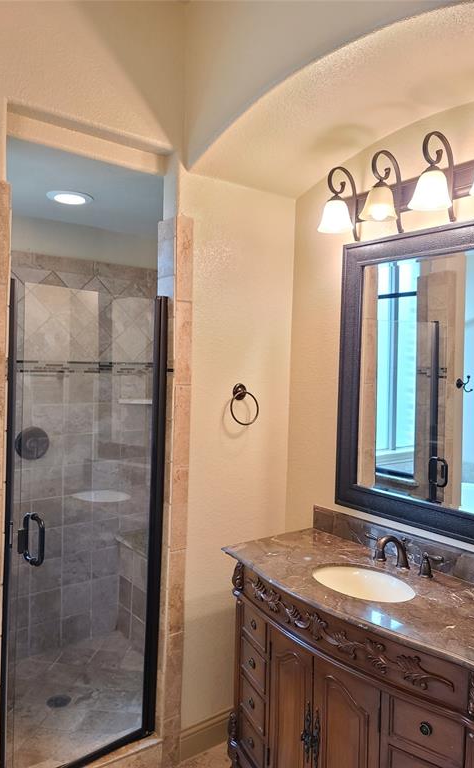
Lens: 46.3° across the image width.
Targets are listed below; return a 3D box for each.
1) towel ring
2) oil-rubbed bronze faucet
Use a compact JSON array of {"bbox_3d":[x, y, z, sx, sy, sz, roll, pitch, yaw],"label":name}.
[{"bbox_3d":[0.026,0.090,2.407,0.156,0.182,0.062,1,2,-37],"label":"towel ring"},{"bbox_3d":[0.549,0.595,1.955,0.158,0.130,0.055,1,2,-37],"label":"oil-rubbed bronze faucet"}]

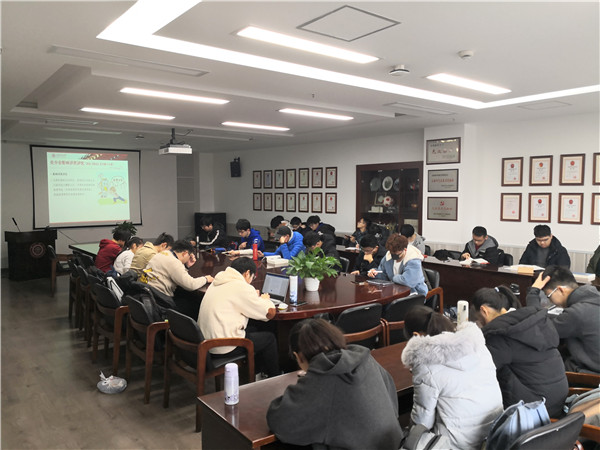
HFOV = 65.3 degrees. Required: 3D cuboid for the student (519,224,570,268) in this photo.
[{"bbox_3d":[2.876,0.631,5.580,0.820,1.270,0.600,-4,6,-44],"label":"student"}]

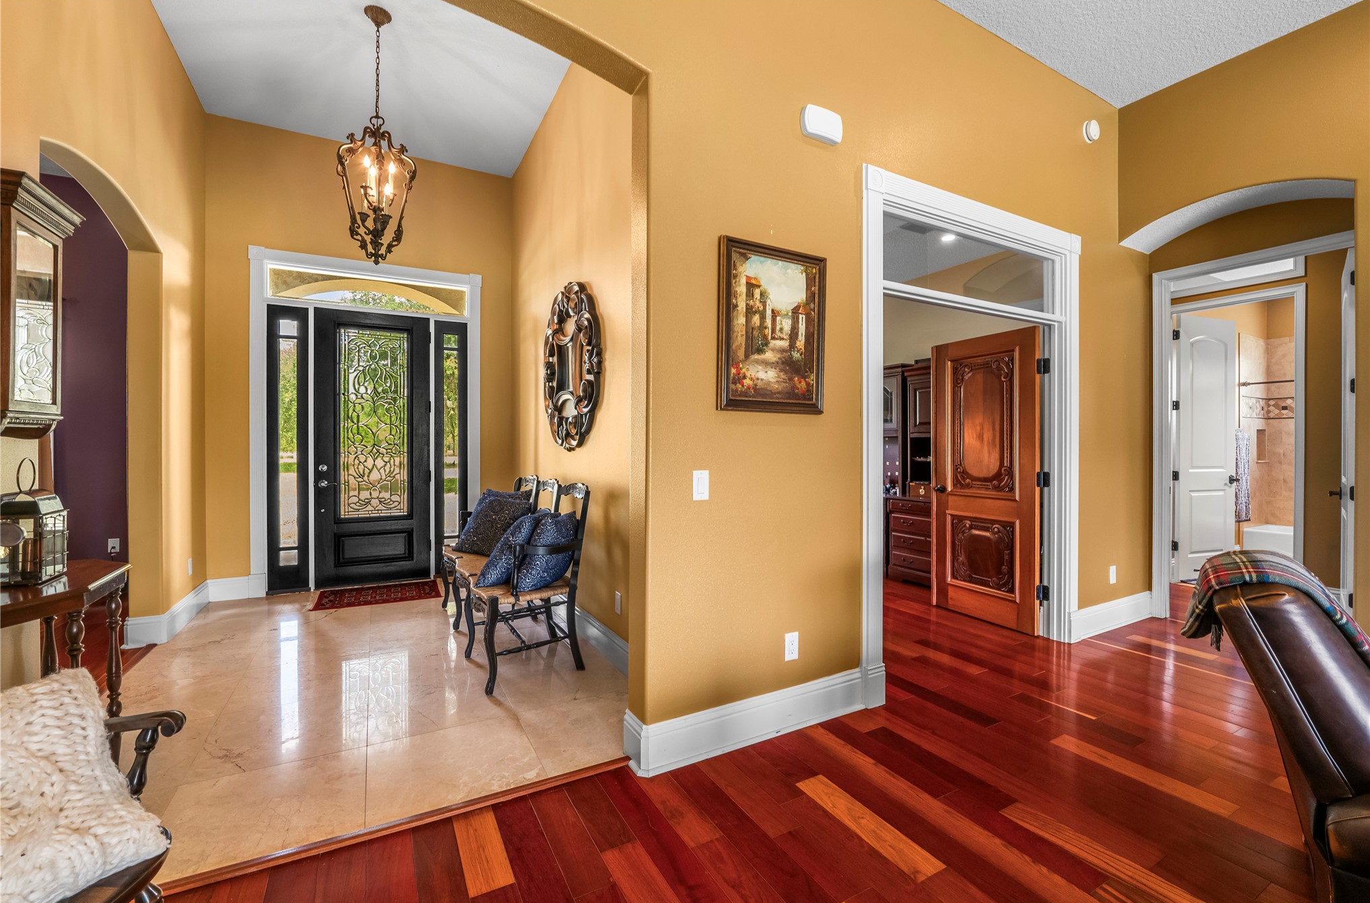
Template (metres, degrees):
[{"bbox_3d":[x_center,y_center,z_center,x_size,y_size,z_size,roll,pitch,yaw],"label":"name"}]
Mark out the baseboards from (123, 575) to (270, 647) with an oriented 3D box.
[{"bbox_3d":[-3.485,1.114,3.854,0.543,0.204,1.086,0,0,-29],"label":"baseboards"}]

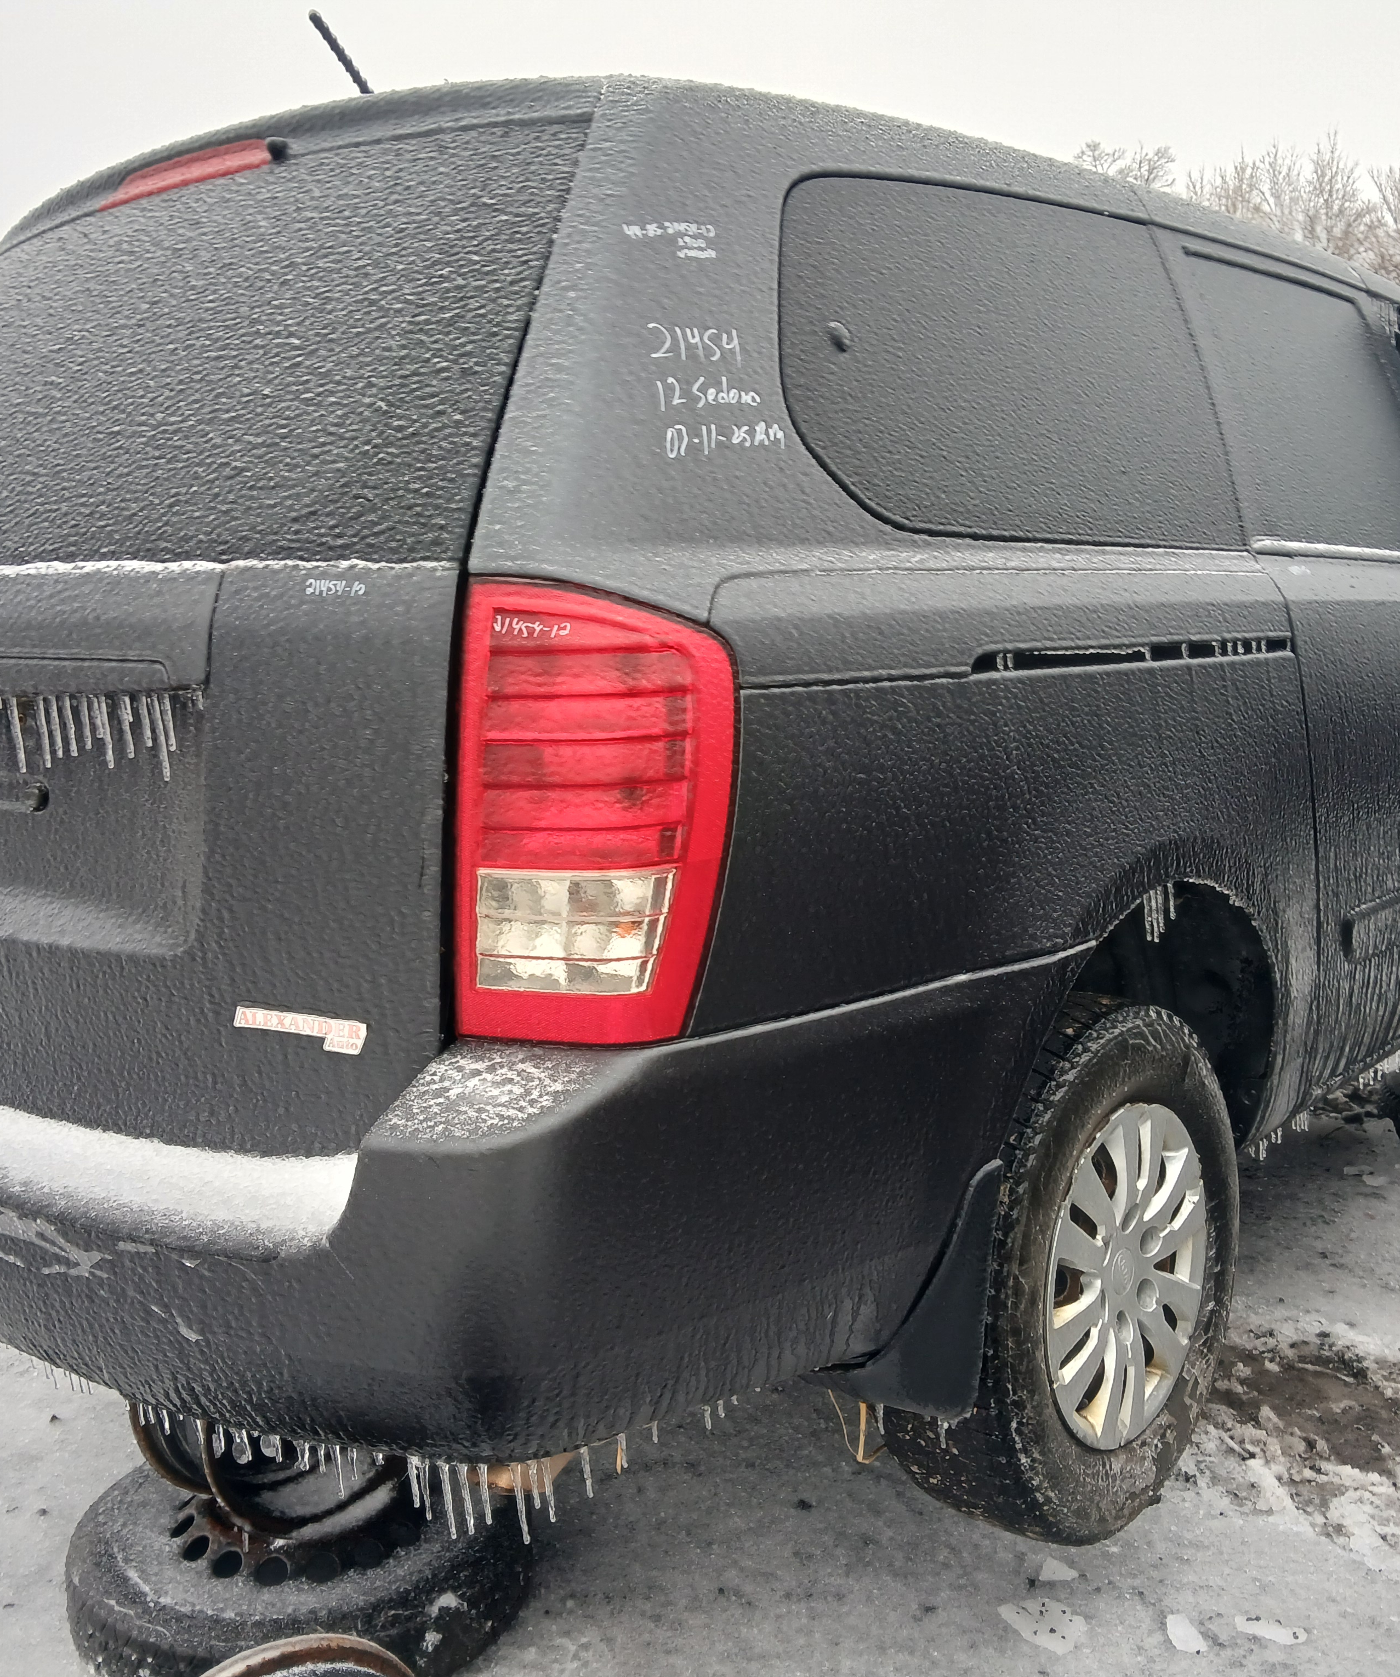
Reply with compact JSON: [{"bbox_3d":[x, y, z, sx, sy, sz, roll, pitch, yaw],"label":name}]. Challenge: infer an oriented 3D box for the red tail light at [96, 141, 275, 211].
[{"bbox_3d":[-0.651,-0.837,2.110,0.400,0.060,0.070,3,9,41],"label":"red tail light"}]

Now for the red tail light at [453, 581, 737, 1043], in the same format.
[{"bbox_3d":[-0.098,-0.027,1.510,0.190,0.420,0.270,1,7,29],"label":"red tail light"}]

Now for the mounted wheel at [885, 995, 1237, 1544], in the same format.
[{"bbox_3d":[0.479,0.559,2.241,0.235,0.700,0.700,3,9,41],"label":"mounted wheel"}]

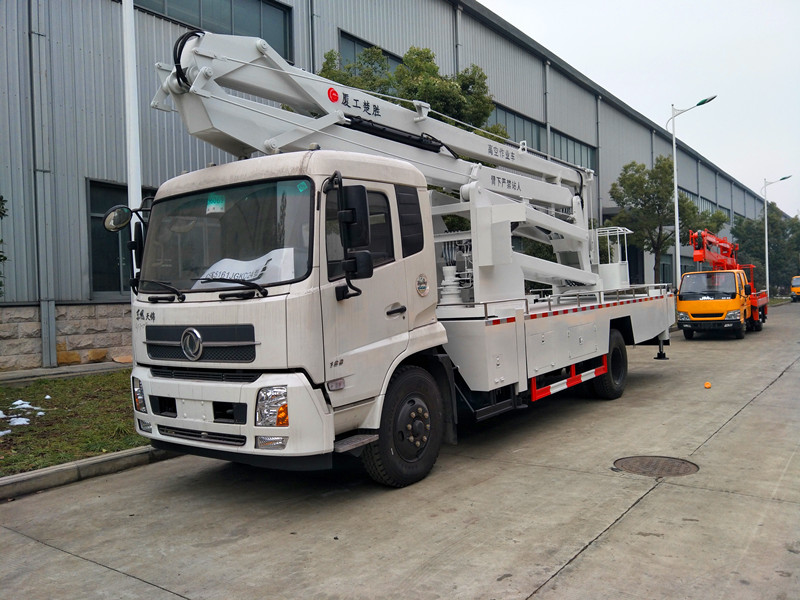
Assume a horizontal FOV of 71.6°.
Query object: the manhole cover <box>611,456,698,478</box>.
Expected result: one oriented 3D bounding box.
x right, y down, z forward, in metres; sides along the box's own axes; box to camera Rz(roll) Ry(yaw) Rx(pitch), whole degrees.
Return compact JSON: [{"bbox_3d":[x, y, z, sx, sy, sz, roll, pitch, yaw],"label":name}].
[{"bbox_3d":[2.293,1.512,4.957,0.770,0.030,0.770,-2,0,41],"label":"manhole cover"}]

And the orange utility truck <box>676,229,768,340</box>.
[{"bbox_3d":[11.067,-0.579,18.991,1.950,3.460,5.850,-2,0,40],"label":"orange utility truck"}]

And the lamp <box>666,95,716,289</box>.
[{"bbox_3d":[11.857,-3.503,22.269,1.800,9.060,0.300,-2,0,41],"label":"lamp"}]

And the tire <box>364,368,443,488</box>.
[{"bbox_3d":[0.002,1.084,4.796,0.265,1.020,1.020,-2,0,35],"label":"tire"}]

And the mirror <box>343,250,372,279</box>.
[{"bbox_3d":[-0.293,-0.241,3.870,0.190,0.200,0.090,-2,0,31],"label":"mirror"}]

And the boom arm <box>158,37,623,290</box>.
[{"bbox_3d":[0.956,-1.081,7.596,0.950,2.230,8.249,-2,0,41],"label":"boom arm"}]

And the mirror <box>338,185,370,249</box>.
[{"bbox_3d":[-0.314,-0.579,3.870,0.200,0.430,0.100,-2,0,31],"label":"mirror"}]

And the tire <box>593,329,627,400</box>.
[{"bbox_3d":[3.008,0.939,8.138,0.275,1.020,1.020,-2,0,40],"label":"tire"}]

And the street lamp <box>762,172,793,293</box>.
[{"bbox_3d":[26.474,-4.073,38.768,1.800,9.092,0.300,-2,0,41],"label":"street lamp"}]

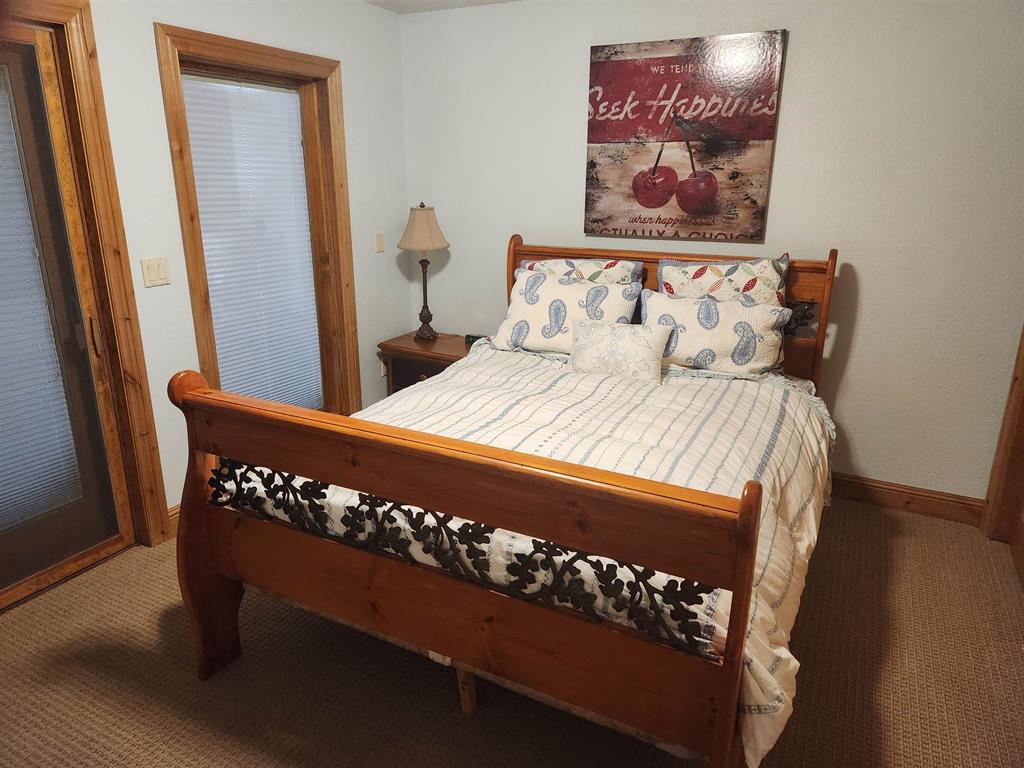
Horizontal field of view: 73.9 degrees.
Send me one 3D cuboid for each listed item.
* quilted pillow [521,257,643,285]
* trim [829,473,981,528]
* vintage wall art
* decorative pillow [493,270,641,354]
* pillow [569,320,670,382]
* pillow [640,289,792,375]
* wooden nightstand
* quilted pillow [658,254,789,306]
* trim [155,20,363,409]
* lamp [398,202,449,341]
[{"bbox_3d":[0.339,-0.419,3.543,0.660,0.460,0.150,9,7,26],"label":"quilted pillow"},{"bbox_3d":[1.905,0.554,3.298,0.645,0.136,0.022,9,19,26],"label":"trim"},{"bbox_3d":[0.816,-1.200,3.375,0.920,0.920,0.030,9,19,26],"label":"vintage wall art"},{"bbox_3d":[0.276,-0.365,3.458,0.670,0.430,0.165,9,-1,26],"label":"decorative pillow"},{"bbox_3d":[0.485,-0.173,3.124,0.440,0.255,0.115,9,-6,26],"label":"pillow"},{"bbox_3d":[0.922,-0.250,3.149,0.660,0.400,0.165,9,-5,26],"label":"pillow"},{"bbox_3d":[-0.434,0.044,4.140,0.600,0.600,0.430,9,19,26],"label":"wooden nightstand"},{"bbox_3d":[0.954,-0.332,3.232,0.620,0.470,0.150,9,7,26],"label":"quilted pillow"},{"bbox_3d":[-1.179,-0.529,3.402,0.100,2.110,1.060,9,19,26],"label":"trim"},{"bbox_3d":[-0.529,-0.671,4.087,0.375,0.810,0.375,0,17,0],"label":"lamp"}]

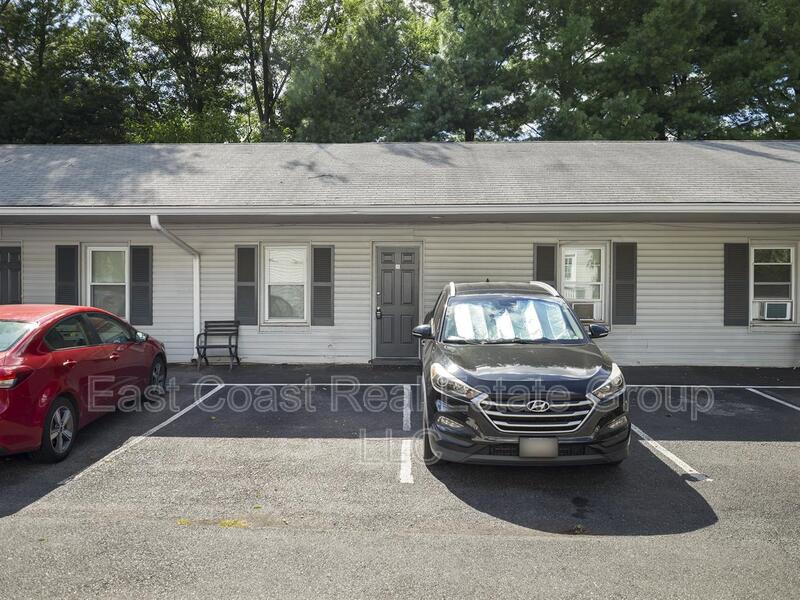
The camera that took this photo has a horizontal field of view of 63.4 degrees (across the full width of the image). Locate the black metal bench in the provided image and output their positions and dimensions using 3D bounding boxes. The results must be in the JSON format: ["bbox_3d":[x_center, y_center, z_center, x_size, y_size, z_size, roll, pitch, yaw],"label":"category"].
[{"bbox_3d":[-3.150,0.790,11.250,0.610,0.790,0.610,0,2,0],"label":"black metal bench"}]

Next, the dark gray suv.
[{"bbox_3d":[1.185,0.665,7.440,1.900,1.650,4.475,0,3,2],"label":"dark gray suv"}]

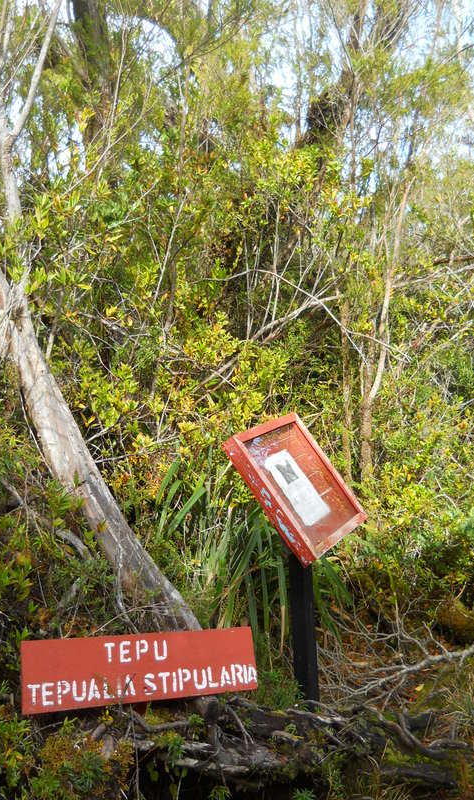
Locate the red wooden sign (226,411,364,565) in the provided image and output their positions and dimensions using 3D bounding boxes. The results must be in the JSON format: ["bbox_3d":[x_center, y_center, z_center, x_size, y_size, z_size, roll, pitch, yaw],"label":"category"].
[{"bbox_3d":[0.227,0.304,3.090,0.058,0.490,0.533,-39,-10,26],"label":"red wooden sign"}]

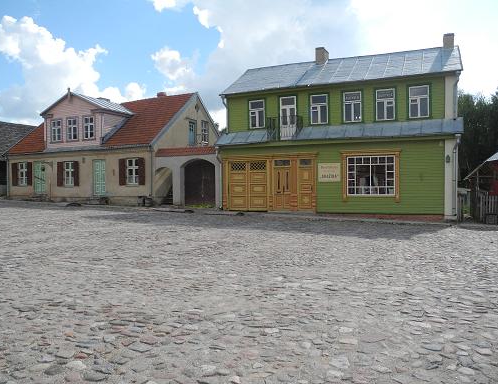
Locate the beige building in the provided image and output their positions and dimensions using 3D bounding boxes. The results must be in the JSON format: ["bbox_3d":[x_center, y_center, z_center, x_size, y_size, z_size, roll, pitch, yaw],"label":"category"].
[{"bbox_3d":[-10.256,-3.296,38.255,14.991,8.314,10.382,0,0,29],"label":"beige building"}]

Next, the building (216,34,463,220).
[{"bbox_3d":[5.950,-3.815,29.307,13.002,10.278,9.523,-1,0,22],"label":"building"}]

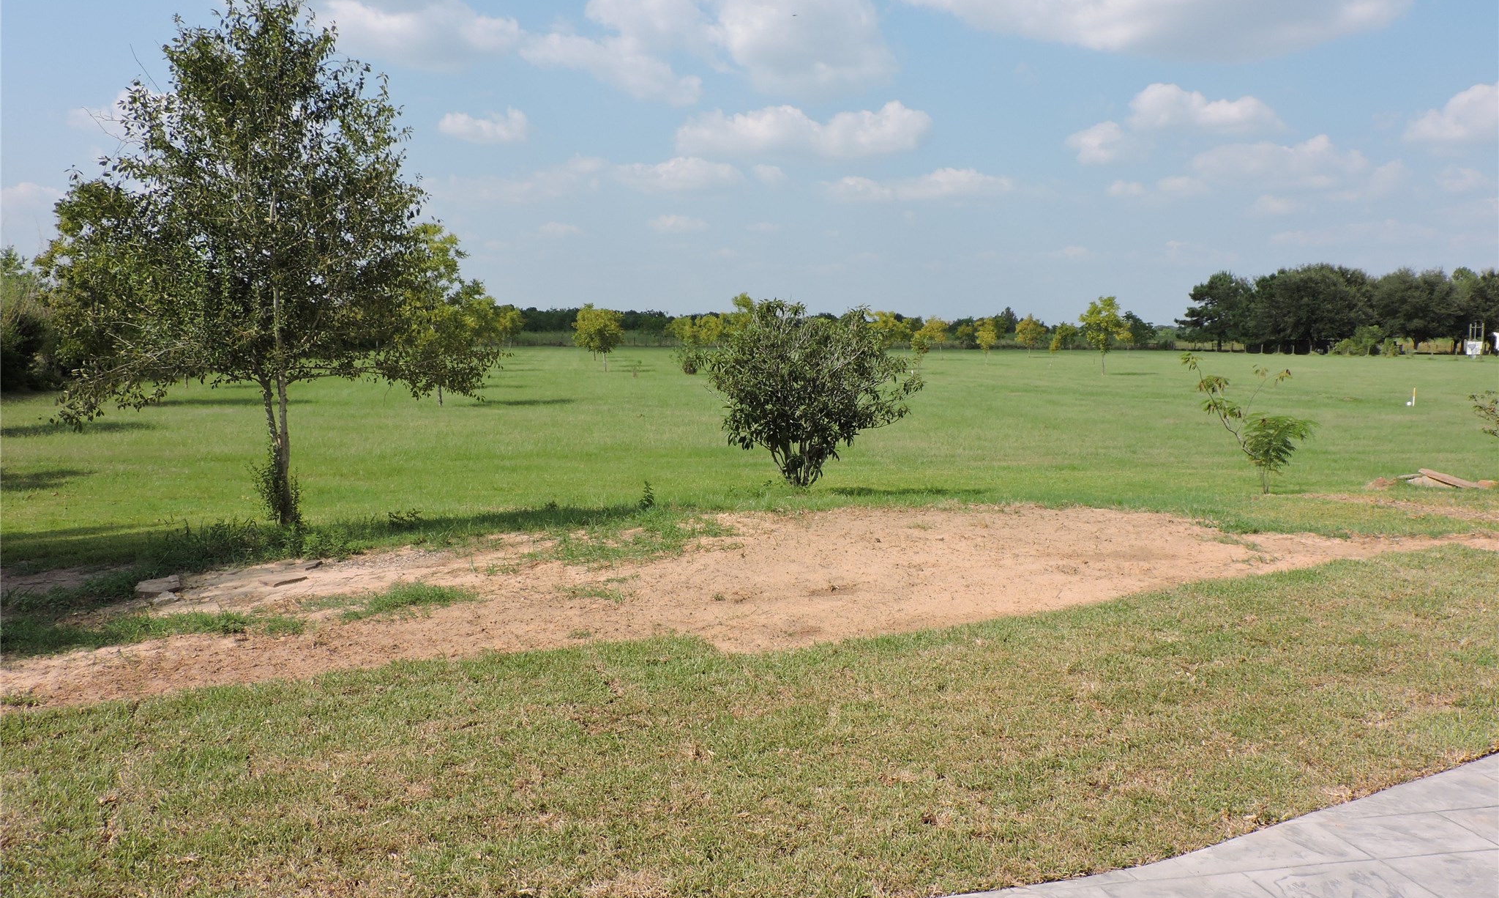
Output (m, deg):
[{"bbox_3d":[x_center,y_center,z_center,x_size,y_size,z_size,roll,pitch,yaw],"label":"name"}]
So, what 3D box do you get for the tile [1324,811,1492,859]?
[{"bbox_3d":[2.117,1.259,3.912,0.457,0.030,0.298,-1,5,-10],"label":"tile"}]

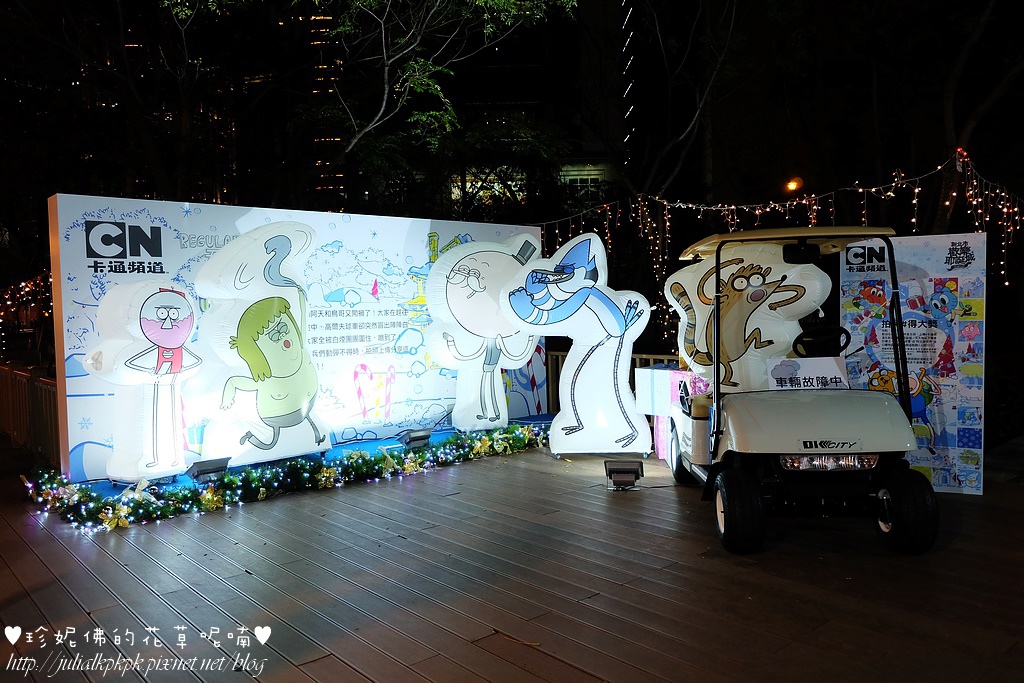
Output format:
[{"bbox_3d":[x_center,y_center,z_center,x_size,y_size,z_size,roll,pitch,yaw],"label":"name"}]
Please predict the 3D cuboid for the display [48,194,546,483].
[{"bbox_3d":[-1.687,-0.135,7.548,5.058,2.264,0.409,-3,4,-40],"label":"display"}]

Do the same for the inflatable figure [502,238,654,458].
[{"bbox_3d":[0.596,0.020,6.824,1.345,2.013,0.478,-1,3,5],"label":"inflatable figure"}]

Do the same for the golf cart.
[{"bbox_3d":[1.761,0.214,4.821,1.196,1.784,2.441,-1,3,3],"label":"golf cart"}]

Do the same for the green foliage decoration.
[{"bbox_3d":[-1.487,0.970,6.438,4.613,0.219,1.415,-3,4,-40],"label":"green foliage decoration"}]

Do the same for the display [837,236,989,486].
[{"bbox_3d":[2.845,0.163,5.283,0.908,1.805,0.070,0,3,22],"label":"display"}]

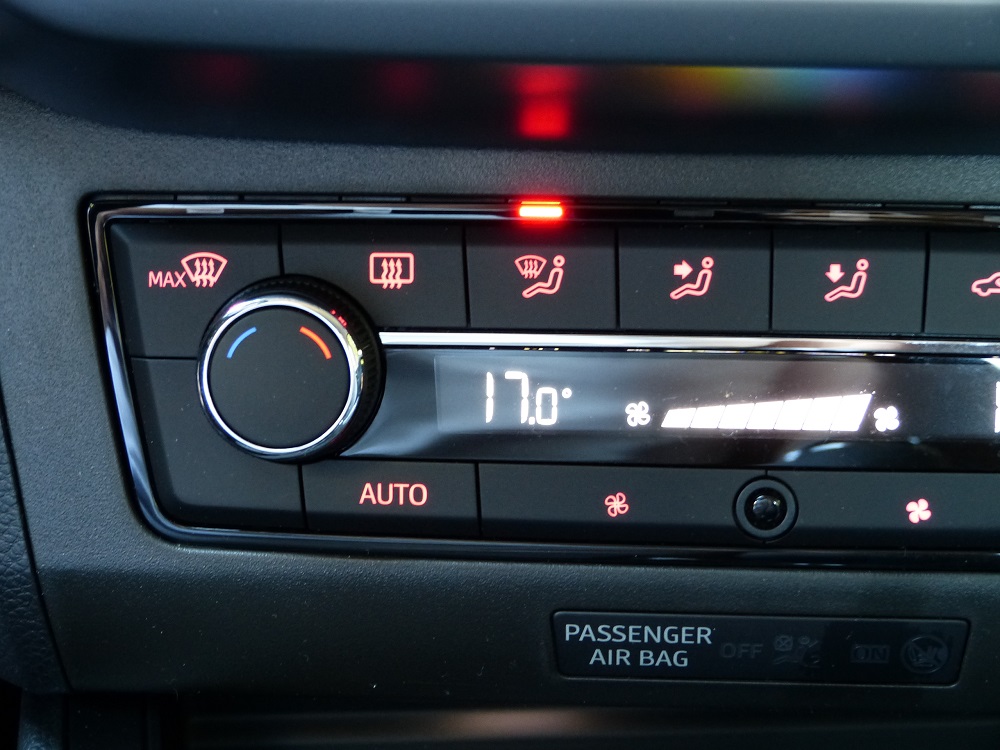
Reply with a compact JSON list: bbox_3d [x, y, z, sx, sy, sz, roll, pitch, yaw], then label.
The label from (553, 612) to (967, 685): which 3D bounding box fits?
[{"bbox_3d":[0.044,0.046,0.400,0.070,0.014,0.002,1,33,2],"label":"label"}]

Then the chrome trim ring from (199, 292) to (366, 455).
[{"bbox_3d":[-0.035,0.000,0.382,0.027,0.027,0.004,1,6,3],"label":"chrome trim ring"}]

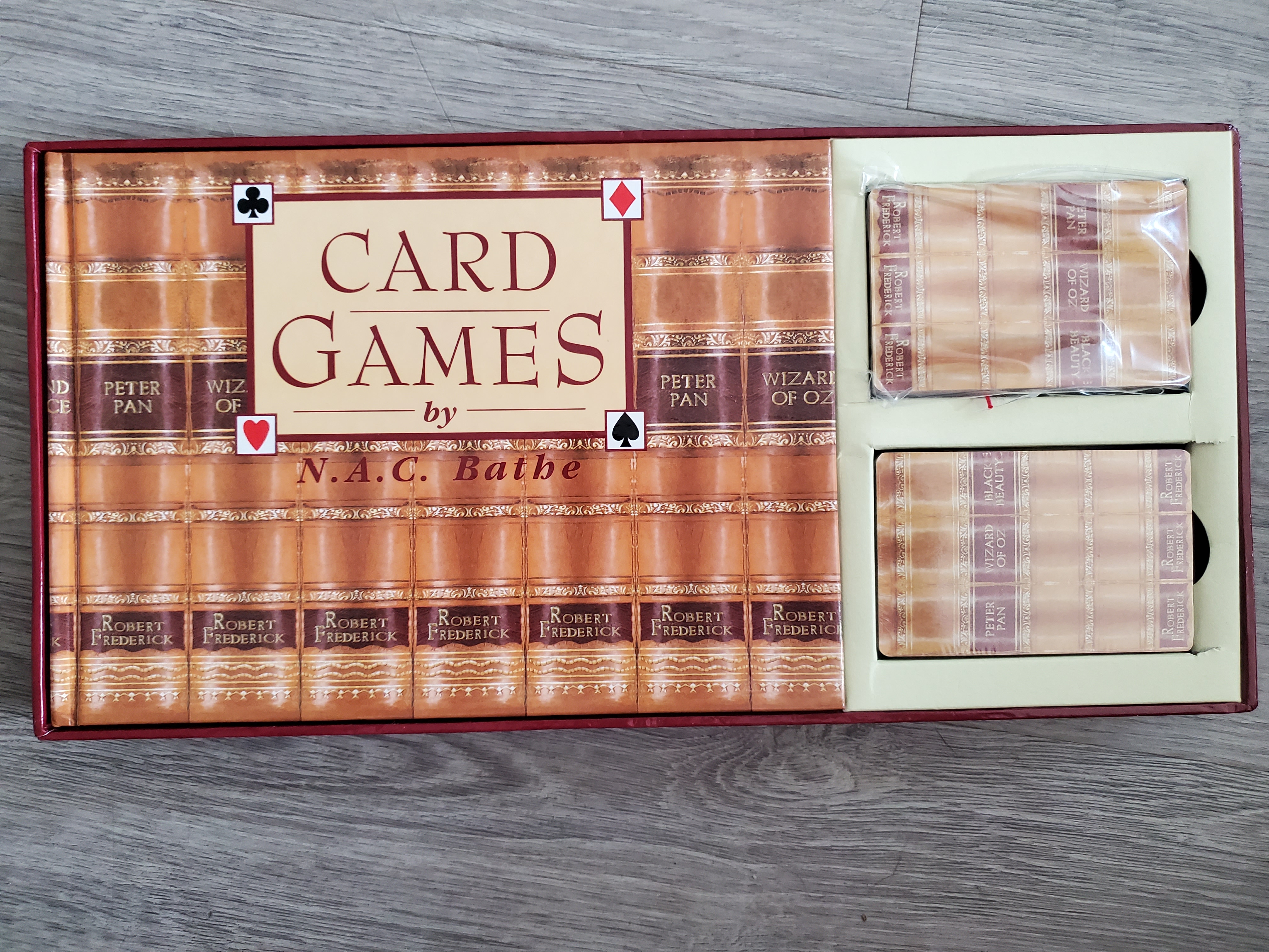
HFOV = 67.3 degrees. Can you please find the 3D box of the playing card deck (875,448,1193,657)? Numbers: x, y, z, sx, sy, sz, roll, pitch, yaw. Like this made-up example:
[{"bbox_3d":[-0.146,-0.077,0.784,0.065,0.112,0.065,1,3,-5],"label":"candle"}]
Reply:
[{"bbox_3d":[0.112,0.022,0.275,0.088,0.016,0.058,-1,89,-1],"label":"playing card deck"}]

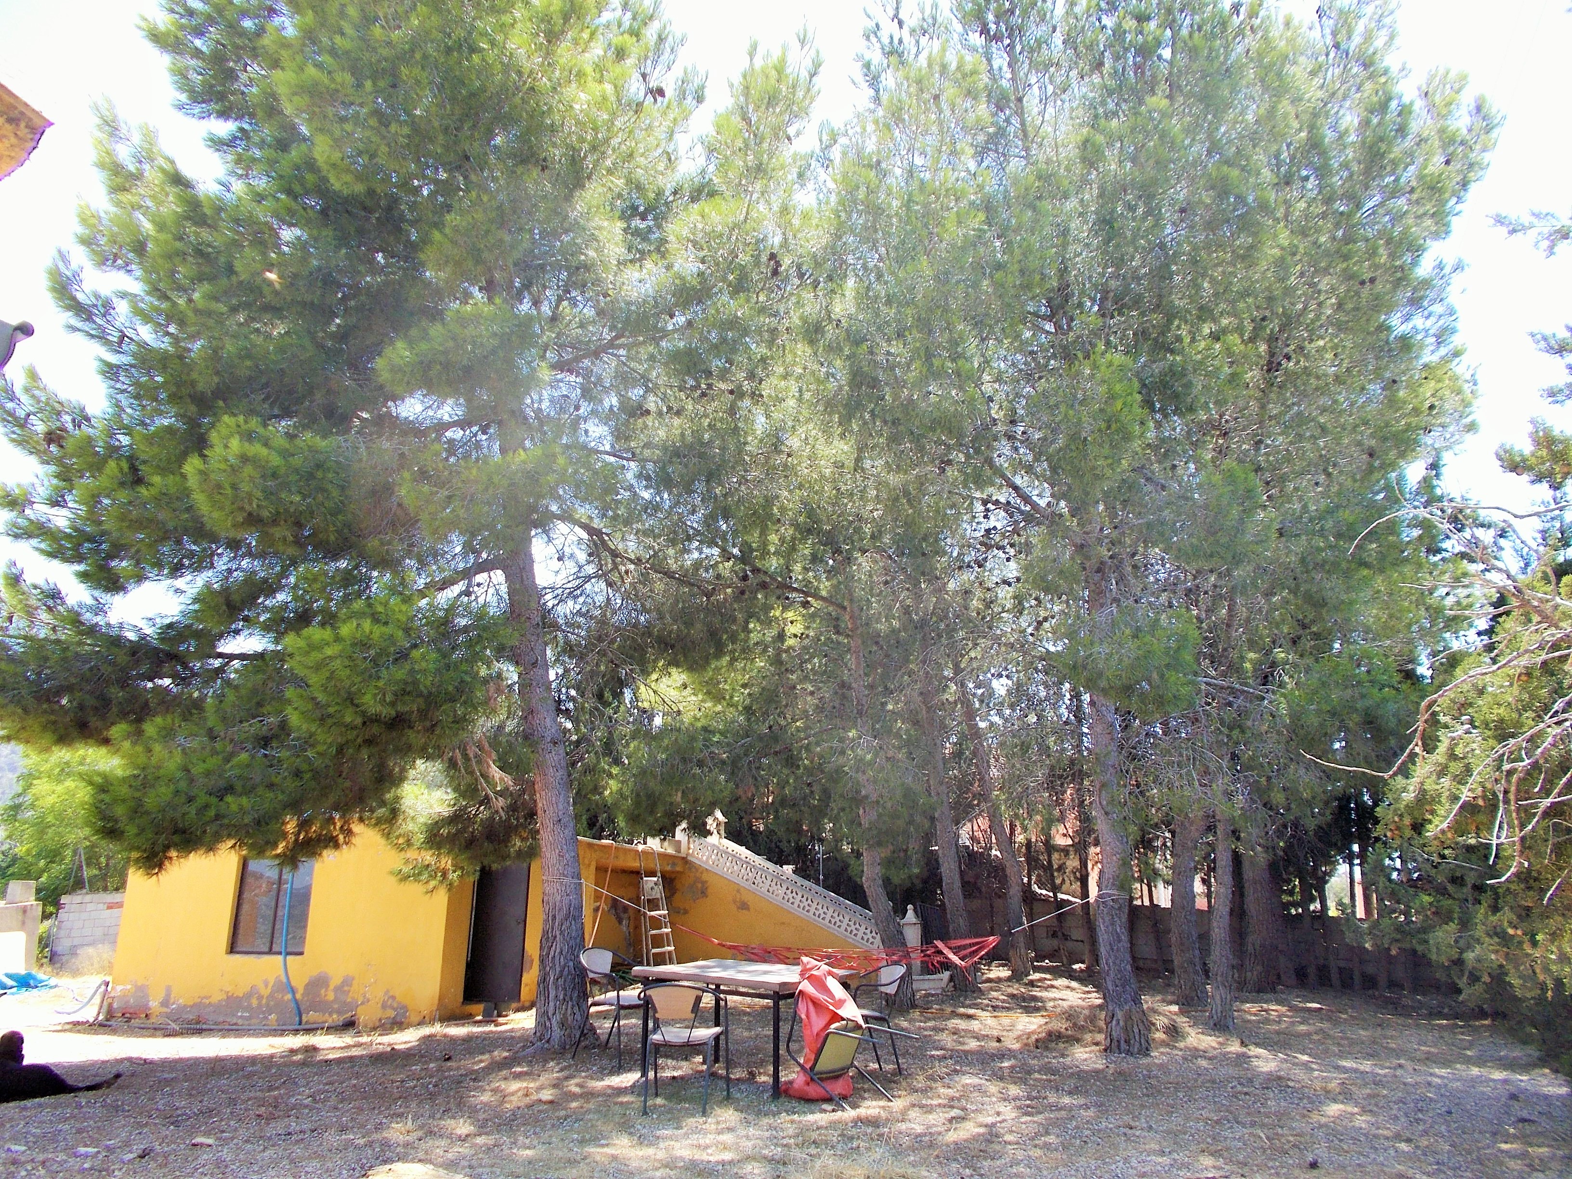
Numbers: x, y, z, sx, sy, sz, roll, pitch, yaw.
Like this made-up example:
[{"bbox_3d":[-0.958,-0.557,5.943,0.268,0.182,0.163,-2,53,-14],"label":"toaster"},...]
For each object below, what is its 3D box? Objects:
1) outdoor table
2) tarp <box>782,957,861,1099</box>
[{"bbox_3d":[-0.294,3.082,8.359,1.290,0.740,0.960,-8,-16,35],"label":"outdoor table"},{"bbox_3d":[0.282,2.940,7.998,0.480,0.880,0.540,-8,-16,35],"label":"tarp"}]

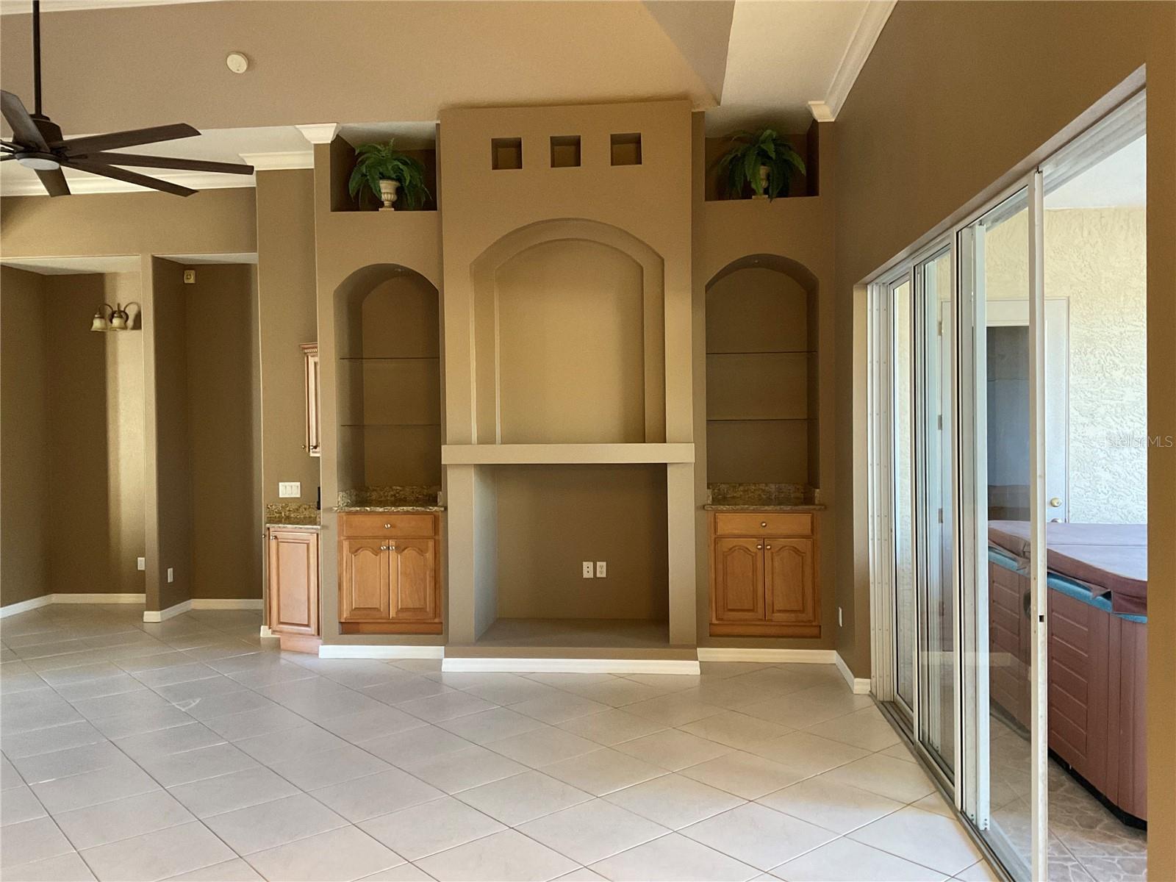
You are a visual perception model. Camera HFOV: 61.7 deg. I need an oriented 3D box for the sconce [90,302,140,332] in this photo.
[{"bbox_3d":[-4.282,-1.129,9.007,0.497,0.277,0.209,0,1,4],"label":"sconce"}]

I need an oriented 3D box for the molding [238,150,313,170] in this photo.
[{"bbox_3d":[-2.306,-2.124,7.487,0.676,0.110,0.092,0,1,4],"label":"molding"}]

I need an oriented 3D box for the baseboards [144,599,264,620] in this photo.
[{"bbox_3d":[-3.298,1.460,8.487,0.768,0.090,0.601,-1,1,5],"label":"baseboards"}]

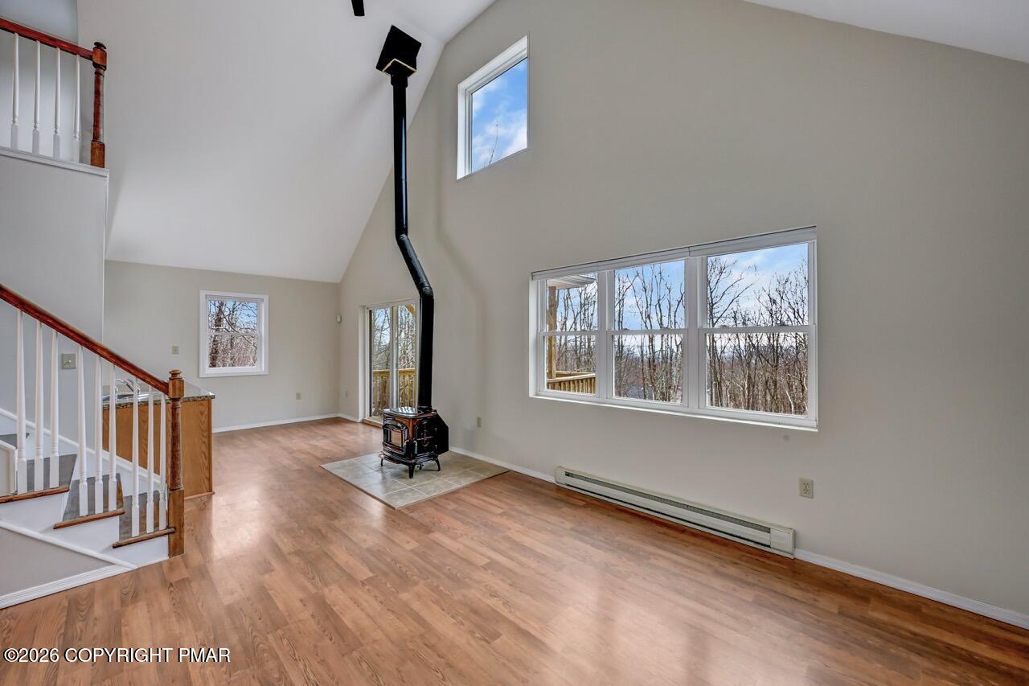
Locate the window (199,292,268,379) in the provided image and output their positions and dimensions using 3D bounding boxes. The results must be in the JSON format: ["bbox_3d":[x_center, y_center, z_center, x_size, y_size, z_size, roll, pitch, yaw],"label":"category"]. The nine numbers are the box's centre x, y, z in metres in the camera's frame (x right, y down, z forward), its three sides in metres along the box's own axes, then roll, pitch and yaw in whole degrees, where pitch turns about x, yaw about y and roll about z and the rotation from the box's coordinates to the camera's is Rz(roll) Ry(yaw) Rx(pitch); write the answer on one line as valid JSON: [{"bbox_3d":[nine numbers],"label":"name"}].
[{"bbox_3d":[-4.449,-0.133,6.383,0.100,1.320,0.911,0,0,44],"label":"window"}]

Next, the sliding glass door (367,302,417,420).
[{"bbox_3d":[-1.926,0.367,6.288,1.823,1.978,0.120,0,0,44],"label":"sliding glass door"}]

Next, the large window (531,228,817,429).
[{"bbox_3d":[1.062,-0.087,3.330,2.352,1.270,0.120,0,0,44],"label":"large window"}]

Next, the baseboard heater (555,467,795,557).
[{"bbox_3d":[1.086,1.266,3.178,1.886,0.162,0.065,0,0,44],"label":"baseboard heater"}]

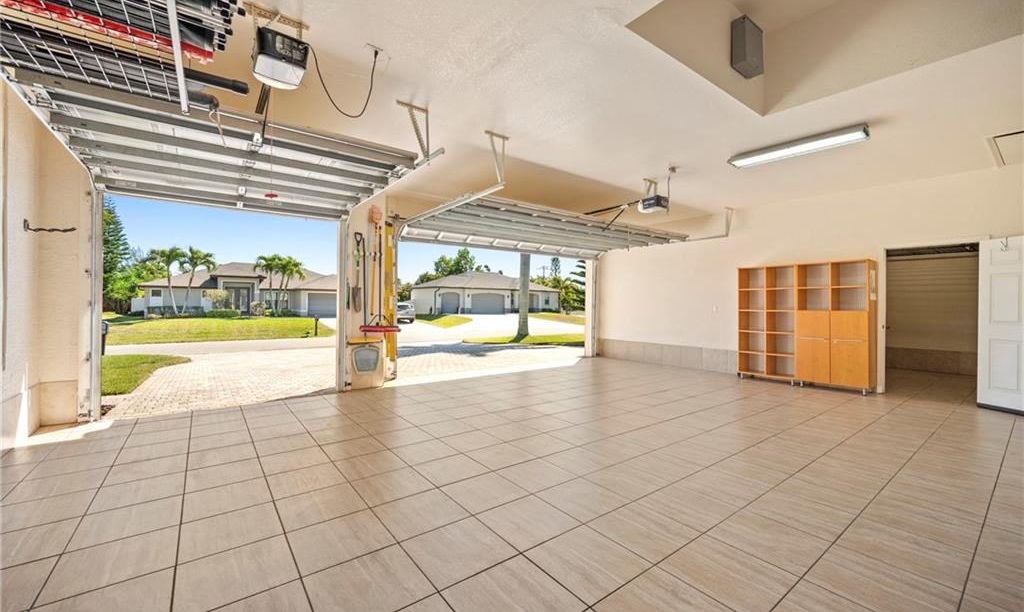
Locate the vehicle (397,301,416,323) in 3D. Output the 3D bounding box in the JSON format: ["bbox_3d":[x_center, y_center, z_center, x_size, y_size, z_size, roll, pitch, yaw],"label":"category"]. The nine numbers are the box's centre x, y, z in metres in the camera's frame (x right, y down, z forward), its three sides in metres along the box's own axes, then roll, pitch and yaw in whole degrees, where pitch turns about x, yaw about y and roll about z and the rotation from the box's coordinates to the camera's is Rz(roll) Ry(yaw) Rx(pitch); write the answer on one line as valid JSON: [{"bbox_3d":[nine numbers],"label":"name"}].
[{"bbox_3d":[-9.658,0.555,32.202,1.850,1.620,4.600,0,0,-37],"label":"vehicle"}]

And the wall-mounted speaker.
[{"bbox_3d":[2.006,-2.187,3.386,0.300,0.368,0.115,0,0,-37],"label":"wall-mounted speaker"}]

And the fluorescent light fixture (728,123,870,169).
[{"bbox_3d":[3.098,-1.725,4.354,0.300,0.075,1.230,0,0,-41],"label":"fluorescent light fixture"}]

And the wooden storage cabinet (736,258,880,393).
[{"bbox_3d":[4.556,0.303,6.289,0.380,1.888,1.726,0,0,-37],"label":"wooden storage cabinet"}]

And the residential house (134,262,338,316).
[{"bbox_3d":[-24.105,-1.653,39.275,17.400,5.420,13.200,0,0,-37],"label":"residential house"}]

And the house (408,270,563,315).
[{"bbox_3d":[-4.457,-1.782,54.330,19.300,5.630,12.300,0,0,-37],"label":"house"}]

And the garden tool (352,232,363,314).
[{"bbox_3d":[-2.201,-0.481,5.741,0.140,1.155,0.100,0,0,-37],"label":"garden tool"}]

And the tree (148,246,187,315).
[{"bbox_3d":[-24.918,-1.717,28.802,2.440,5.020,2.440,0,0,-37],"label":"tree"}]

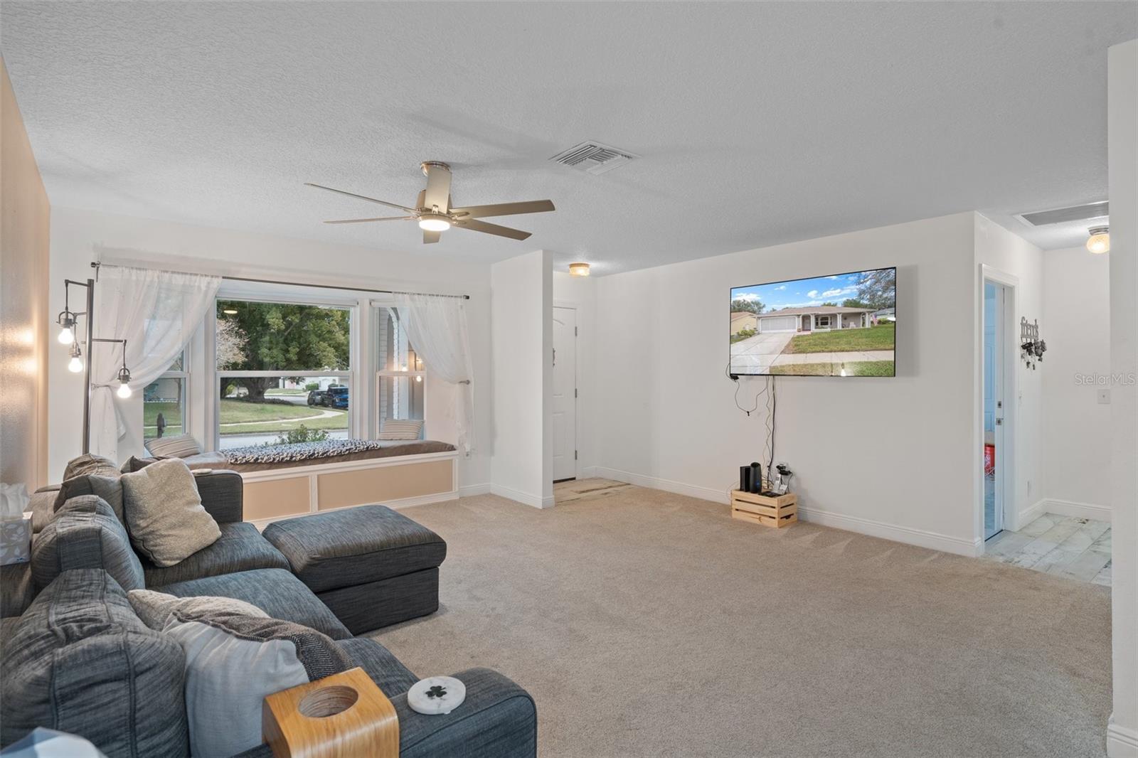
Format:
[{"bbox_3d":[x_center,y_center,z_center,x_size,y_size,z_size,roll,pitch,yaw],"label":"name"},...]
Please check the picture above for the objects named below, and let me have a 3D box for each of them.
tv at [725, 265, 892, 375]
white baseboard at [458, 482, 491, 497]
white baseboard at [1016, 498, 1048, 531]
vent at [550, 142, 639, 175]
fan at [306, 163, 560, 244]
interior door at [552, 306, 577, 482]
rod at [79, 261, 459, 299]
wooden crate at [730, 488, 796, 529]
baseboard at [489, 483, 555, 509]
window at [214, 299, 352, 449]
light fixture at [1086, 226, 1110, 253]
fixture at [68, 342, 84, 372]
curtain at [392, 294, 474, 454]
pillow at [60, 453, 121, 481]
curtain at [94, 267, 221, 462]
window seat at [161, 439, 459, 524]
[{"bbox_3d":[2.036,-0.443,4.614,0.065,0.830,1.420,-1,1,-42],"label":"tv"},{"bbox_3d":[-0.998,1.190,5.750,0.377,0.128,0.020,-1,1,-41],"label":"white baseboard"},{"bbox_3d":[4.030,1.174,4.660,0.930,0.133,0.018,-1,1,-38],"label":"white baseboard"},{"bbox_3d":[0.138,-1.198,2.956,0.357,0.031,0.342,-1,1,-41],"label":"vent"},{"bbox_3d":[-0.757,-1.022,3.063,1.418,0.377,1.357,-1,1,-41],"label":"fan"},{"bbox_3d":[-0.269,0.180,6.122,0.910,2.030,0.045,-1,1,-38],"label":"interior door"},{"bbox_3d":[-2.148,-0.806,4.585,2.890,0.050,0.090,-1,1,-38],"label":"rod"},{"bbox_3d":[1.739,1.128,4.778,0.311,0.245,0.444,-1,1,-41],"label":"wooden crate"},{"bbox_3d":[-0.508,1.190,5.563,0.133,0.128,0.923,-1,1,-41],"label":"baseboard"},{"bbox_3d":[-2.762,-0.048,5.294,1.234,1.428,0.082,-1,1,-41],"label":"window"},{"bbox_3d":[4.195,-1.096,4.235,0.170,0.185,0.170,-1,1,-38],"label":"light fixture"},{"bbox_3d":[-3.141,-0.133,3.419,0.077,0.199,0.082,-1,1,-41],"label":"fixture"},{"bbox_3d":[-1.309,-0.029,5.249,0.860,1.630,0.120,-1,1,-38],"label":"curtain"},{"bbox_3d":[-2.760,0.675,3.100,0.220,0.440,0.500,-1,1,-41],"label":"pillow"},{"bbox_3d":[-2.976,-0.080,3.912,0.740,1.459,0.122,-1,1,-41],"label":"curtain"},{"bbox_3d":[-2.397,0.936,4.898,2.720,0.600,0.630,-1,1,-38],"label":"window seat"}]

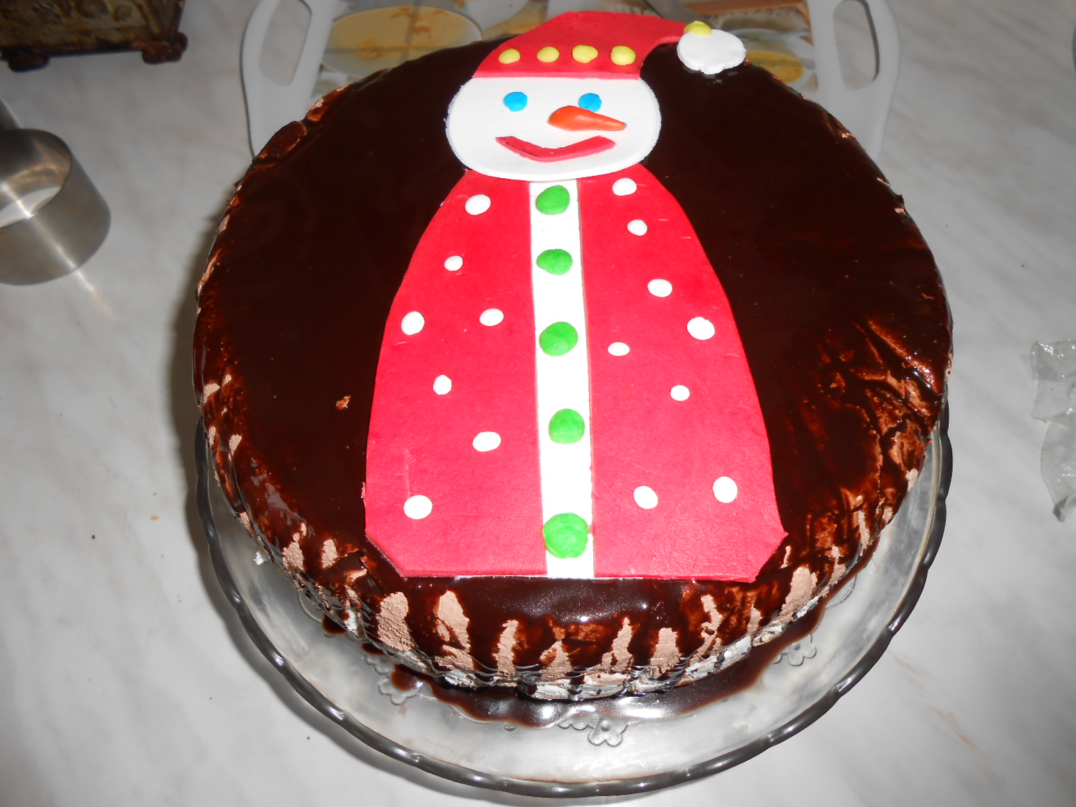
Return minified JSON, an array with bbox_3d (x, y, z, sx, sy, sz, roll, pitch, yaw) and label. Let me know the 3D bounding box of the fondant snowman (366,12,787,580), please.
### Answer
[{"bbox_3d":[0.018,-0.066,0.290,0.135,0.016,0.267,-1,57,2],"label":"fondant snowman"}]

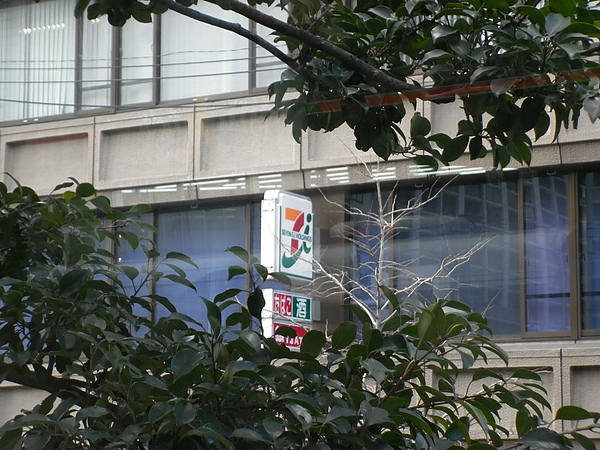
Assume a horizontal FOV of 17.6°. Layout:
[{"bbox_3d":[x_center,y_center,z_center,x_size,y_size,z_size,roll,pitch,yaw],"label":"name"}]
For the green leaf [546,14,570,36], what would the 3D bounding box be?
[{"bbox_3d":[0.796,-0.620,6.000,0.080,0.074,0.045,0,-8,0],"label":"green leaf"}]

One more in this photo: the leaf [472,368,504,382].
[{"bbox_3d":[0.583,0.465,6.000,0.099,0.043,0.045,0,-8,0],"label":"leaf"}]

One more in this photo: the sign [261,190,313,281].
[{"bbox_3d":[-0.159,0.170,25.315,0.250,1.120,0.790,-5,-9,36],"label":"sign"}]

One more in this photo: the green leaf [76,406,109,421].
[{"bbox_3d":[-0.641,0.583,6.000,0.099,0.043,0.050,0,-8,0],"label":"green leaf"}]

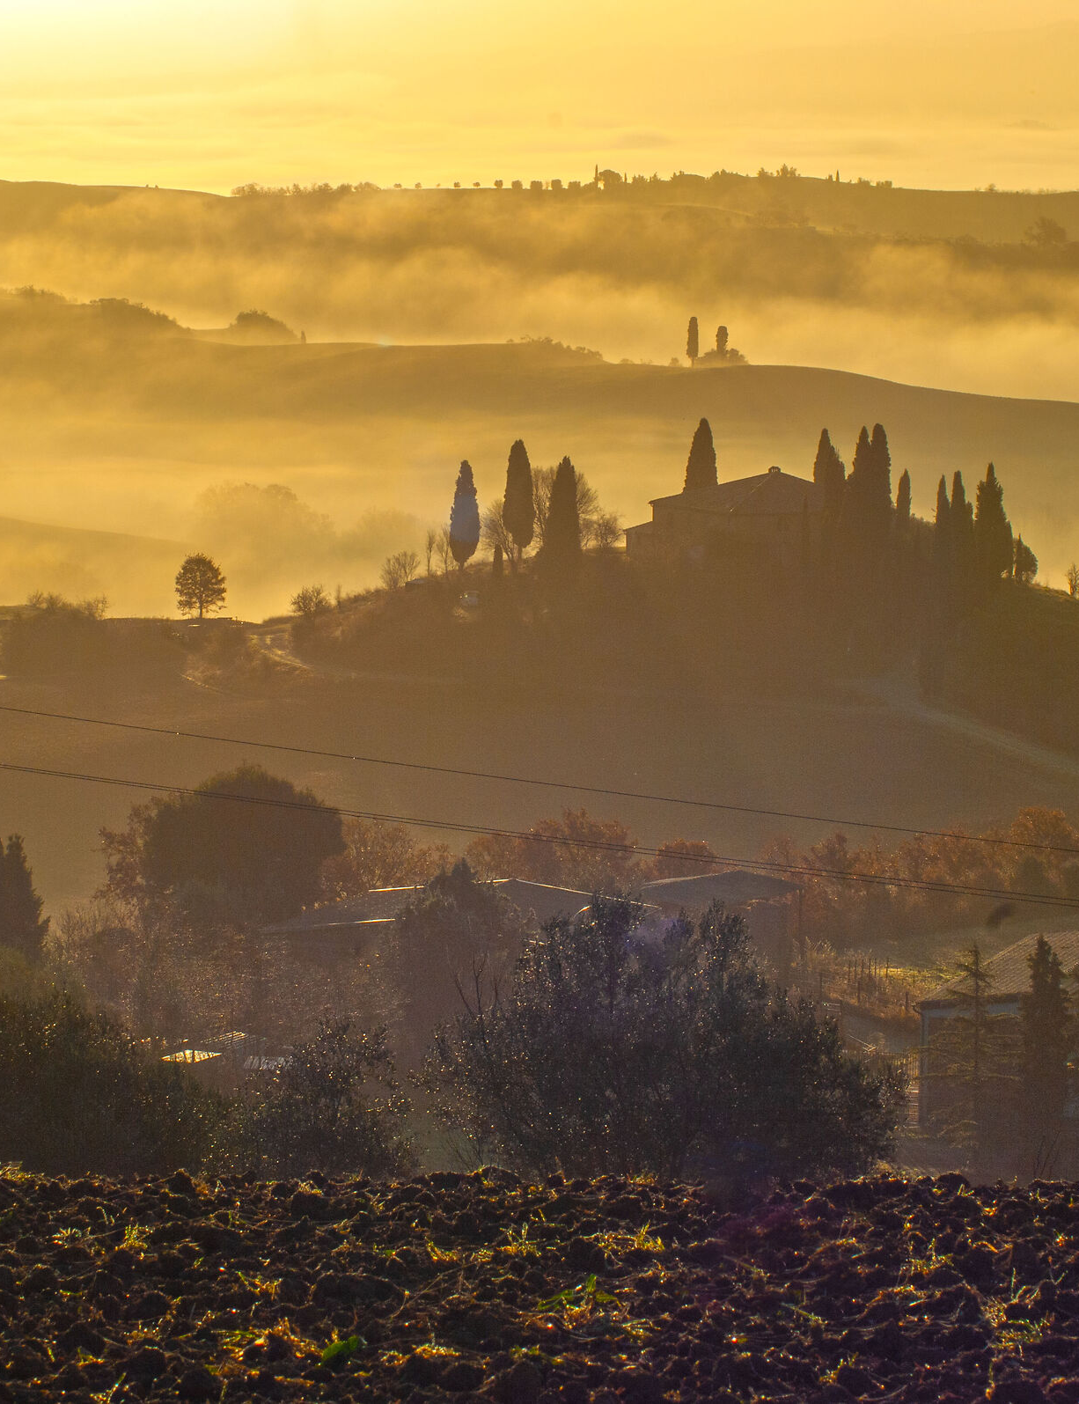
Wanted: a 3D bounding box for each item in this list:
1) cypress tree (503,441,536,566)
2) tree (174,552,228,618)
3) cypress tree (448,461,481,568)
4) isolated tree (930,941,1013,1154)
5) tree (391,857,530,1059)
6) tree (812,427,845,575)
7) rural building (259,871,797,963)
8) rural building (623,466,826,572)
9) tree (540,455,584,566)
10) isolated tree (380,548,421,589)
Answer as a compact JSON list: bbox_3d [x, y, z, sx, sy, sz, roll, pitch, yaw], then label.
[{"bbox_3d":[-2.220,-22.200,690.000,3.520,14.110,3.520,0,5,0],"label":"cypress tree"},{"bbox_3d":[-37.740,-12.850,685.000,5.880,7.370,5.880,0,5,0],"label":"tree"},{"bbox_3d":[-7.381,-18.407,605.000,3.244,10.593,3.244,1,6,0],"label":"cypress tree"},{"bbox_3d":[17.980,14.490,255.000,3.080,8.920,3.080,0,5,0],"label":"isolated tree"},{"bbox_3d":[-4.140,13.260,315.000,7.180,10.340,7.180,0,5,0],"label":"tree"},{"bbox_3d":[28.059,-18.996,598.000,3.367,15.303,3.367,1,6,0],"label":"tree"},{"bbox_3d":[-0.390,12.810,362.000,30.500,6.000,15.000,0,5,0],"label":"rural building"},{"bbox_3d":[22.109,-18.957,614.885,18.078,9.600,20.789,-2,6,-28],"label":"rural building"},{"bbox_3d":[2.190,-18.813,605.000,4.218,11.082,4.218,1,6,0],"label":"tree"},{"bbox_3d":[-15.630,-14.890,690.000,4.810,4.640,4.810,0,5,0],"label":"isolated tree"}]

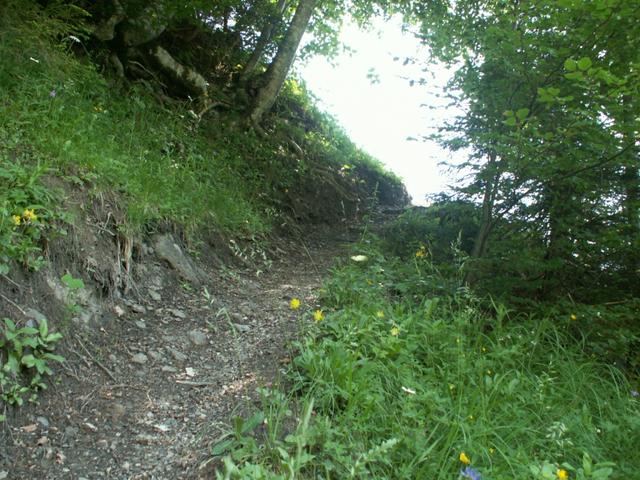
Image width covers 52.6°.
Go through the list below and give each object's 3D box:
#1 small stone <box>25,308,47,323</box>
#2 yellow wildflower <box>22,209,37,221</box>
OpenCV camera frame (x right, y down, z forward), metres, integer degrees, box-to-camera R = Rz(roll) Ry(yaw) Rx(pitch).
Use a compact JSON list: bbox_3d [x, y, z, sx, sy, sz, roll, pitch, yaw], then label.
[{"bbox_3d":[-1.099,0.292,2.500,0.080,0.050,0.060,1,-2,-27],"label":"small stone"},{"bbox_3d":[-1.167,-0.102,2.600,0.053,0.047,0.048,1,-2,-27],"label":"yellow wildflower"}]

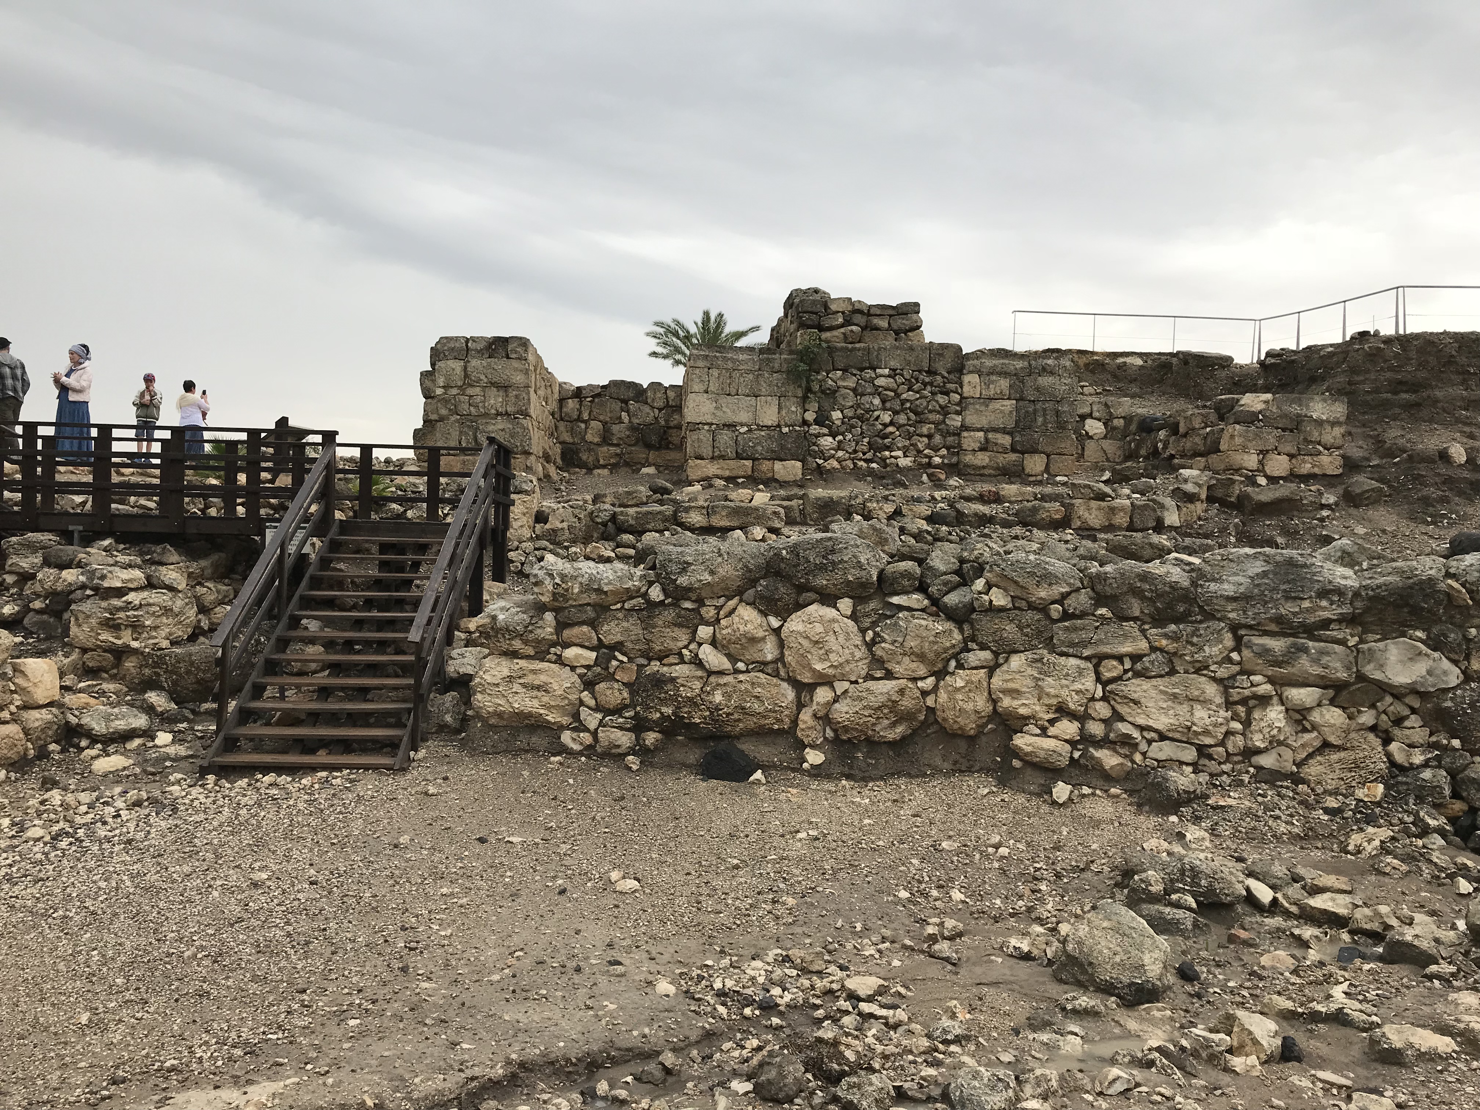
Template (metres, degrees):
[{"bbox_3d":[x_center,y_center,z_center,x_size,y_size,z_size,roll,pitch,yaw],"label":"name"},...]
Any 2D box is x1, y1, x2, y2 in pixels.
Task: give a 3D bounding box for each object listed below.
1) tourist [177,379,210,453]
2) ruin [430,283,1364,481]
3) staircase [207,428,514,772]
[{"bbox_3d":[-9.730,-2.370,21.300,0.480,1.560,0.440,1,1,24],"label":"tourist"},{"bbox_3d":[2.833,-3.355,26.133,18.180,3.903,6.000,1,1,-3],"label":"ruin"},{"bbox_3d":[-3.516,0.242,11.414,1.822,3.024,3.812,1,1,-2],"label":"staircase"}]

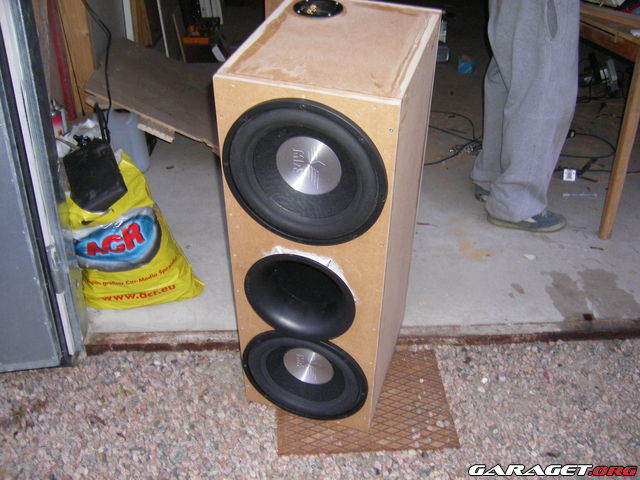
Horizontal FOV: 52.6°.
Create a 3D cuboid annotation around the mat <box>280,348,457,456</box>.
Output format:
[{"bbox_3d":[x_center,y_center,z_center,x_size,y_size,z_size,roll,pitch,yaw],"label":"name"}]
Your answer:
[{"bbox_3d":[0.119,0.434,1.770,0.453,0.012,0.357,-1,33,-2],"label":"mat"}]

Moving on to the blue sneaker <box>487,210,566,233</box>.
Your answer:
[{"bbox_3d":[0.818,-0.113,2.551,0.300,0.105,0.110,6,29,10],"label":"blue sneaker"}]

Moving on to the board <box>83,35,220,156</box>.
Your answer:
[{"bbox_3d":[-0.748,-0.746,3.308,1.086,0.016,0.360,26,77,27],"label":"board"}]

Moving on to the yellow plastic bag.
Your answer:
[{"bbox_3d":[-0.587,-0.033,2.047,0.375,0.445,0.200,-6,29,-12],"label":"yellow plastic bag"}]

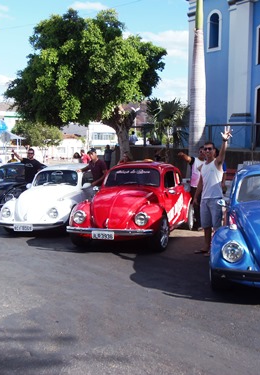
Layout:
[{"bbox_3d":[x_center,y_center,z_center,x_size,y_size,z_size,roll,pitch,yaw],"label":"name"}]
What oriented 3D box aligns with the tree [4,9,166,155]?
[{"bbox_3d":[-1.592,-3.219,15.500,5.600,6.100,5.200,0,6,0],"label":"tree"}]

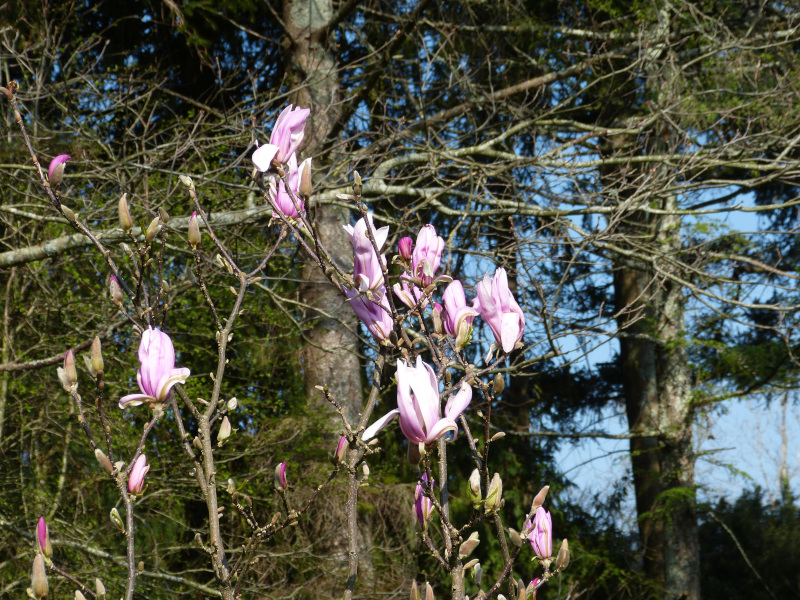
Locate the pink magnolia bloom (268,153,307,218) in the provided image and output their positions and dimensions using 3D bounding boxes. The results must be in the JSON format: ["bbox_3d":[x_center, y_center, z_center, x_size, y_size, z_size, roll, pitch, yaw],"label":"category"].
[{"bbox_3d":[-0.144,-0.145,3.050,0.049,0.082,0.050,-2,-3,0],"label":"pink magnolia bloom"}]

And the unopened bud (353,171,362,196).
[{"bbox_3d":[-0.049,-0.135,2.750,0.010,0.030,0.010,-5,-3,0],"label":"unopened bud"}]

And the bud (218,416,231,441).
[{"bbox_3d":[-0.221,0.163,3.000,0.015,0.032,0.015,15,-3,0],"label":"bud"}]

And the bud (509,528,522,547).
[{"bbox_3d":[0.129,0.264,2.650,0.011,0.026,0.011,-29,-3,0],"label":"bud"}]

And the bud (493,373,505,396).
[{"bbox_3d":[0.115,0.098,2.780,0.013,0.026,0.013,2,-3,0],"label":"bud"}]

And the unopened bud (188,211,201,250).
[{"bbox_3d":[-0.237,-0.081,2.750,0.014,0.044,0.014,2,-3,0],"label":"unopened bud"}]

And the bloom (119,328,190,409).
[{"bbox_3d":[-0.283,0.079,2.740,0.082,0.092,0.069,-2,-3,0],"label":"bloom"}]

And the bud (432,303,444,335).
[{"bbox_3d":[0.045,0.022,2.750,0.013,0.038,0.013,-2,-3,0],"label":"bud"}]

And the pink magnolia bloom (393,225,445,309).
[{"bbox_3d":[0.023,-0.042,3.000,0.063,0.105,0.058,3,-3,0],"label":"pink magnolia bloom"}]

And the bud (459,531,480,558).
[{"bbox_3d":[0.086,0.303,2.950,0.017,0.036,0.017,29,-3,0],"label":"bud"}]

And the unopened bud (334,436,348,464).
[{"bbox_3d":[-0.074,0.190,3.000,0.015,0.035,0.015,12,-3,0],"label":"unopened bud"}]

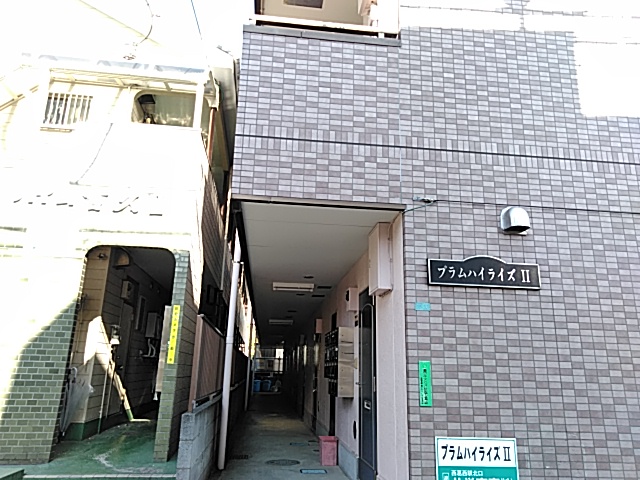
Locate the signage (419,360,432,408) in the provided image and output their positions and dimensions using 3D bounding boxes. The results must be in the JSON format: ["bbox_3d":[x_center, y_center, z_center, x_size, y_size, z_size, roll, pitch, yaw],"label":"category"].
[{"bbox_3d":[0.773,1.051,3.648,0.088,0.318,0.012,3,-16,-6],"label":"signage"}]

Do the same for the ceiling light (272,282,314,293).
[{"bbox_3d":[-0.395,0.715,7.545,0.620,0.105,0.100,3,-16,-6],"label":"ceiling light"}]

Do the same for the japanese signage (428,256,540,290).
[{"bbox_3d":[1.298,0.247,3.927,0.905,0.252,0.040,3,-16,-6],"label":"japanese signage"}]

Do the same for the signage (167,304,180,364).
[{"bbox_3d":[-1.761,1.134,6.004,0.081,0.690,0.015,3,-16,-6],"label":"signage"}]

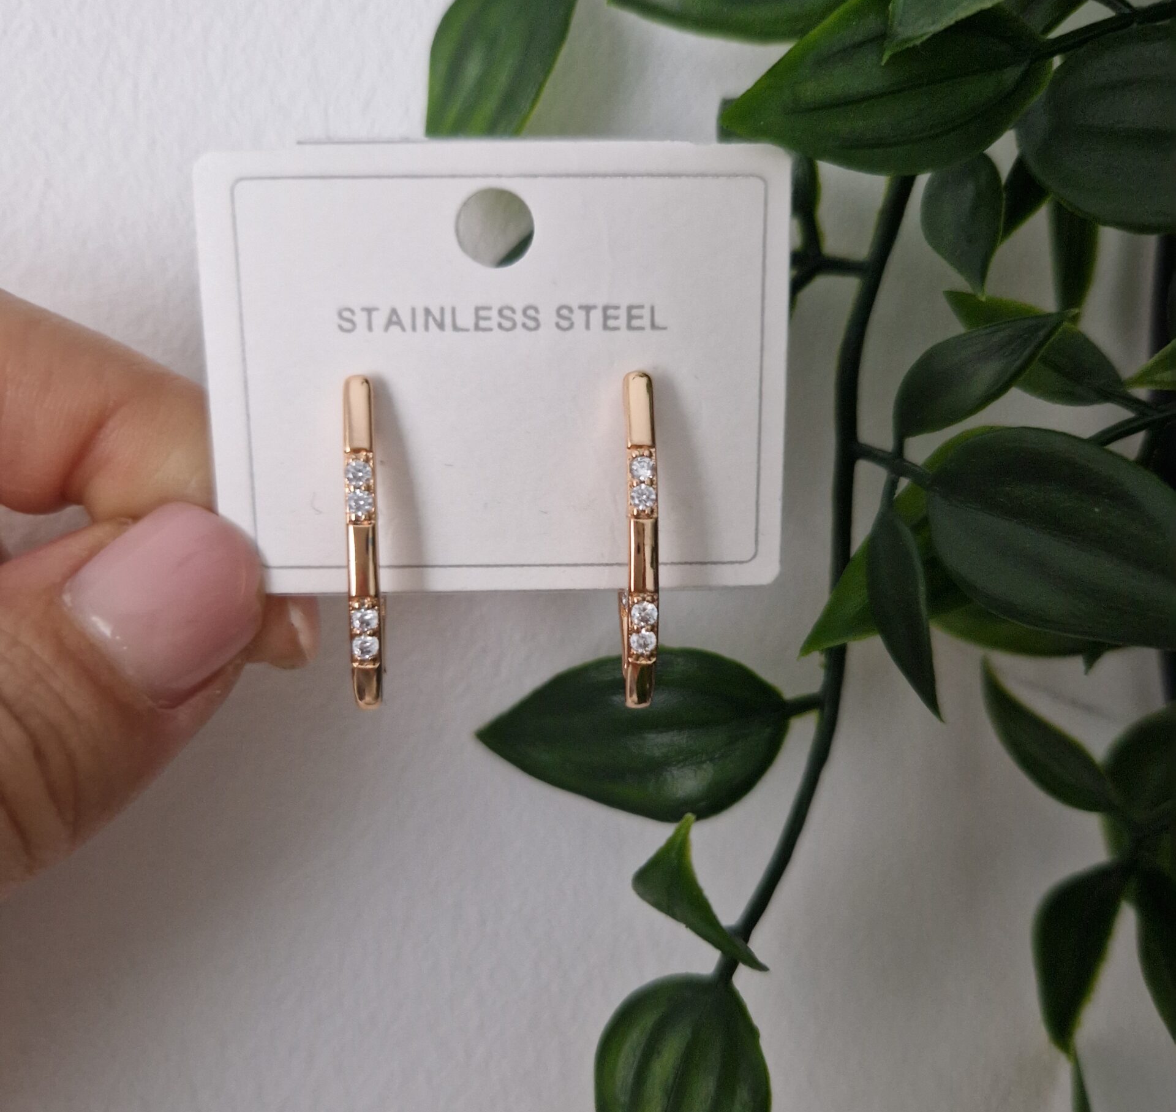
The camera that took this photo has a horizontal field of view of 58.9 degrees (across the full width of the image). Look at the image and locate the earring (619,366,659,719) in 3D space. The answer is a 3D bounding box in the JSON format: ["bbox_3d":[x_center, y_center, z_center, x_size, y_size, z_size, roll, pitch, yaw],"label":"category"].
[{"bbox_3d":[0.005,-0.002,0.104,0.003,0.032,0.022,0,10,0],"label":"earring"}]

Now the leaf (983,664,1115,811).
[{"bbox_3d":[0.077,0.032,0.177,0.011,0.034,0.012,-41,4,18],"label":"leaf"}]

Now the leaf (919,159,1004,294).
[{"bbox_3d":[0.054,-0.047,0.149,0.012,0.019,0.006,-12,10,2],"label":"leaf"}]

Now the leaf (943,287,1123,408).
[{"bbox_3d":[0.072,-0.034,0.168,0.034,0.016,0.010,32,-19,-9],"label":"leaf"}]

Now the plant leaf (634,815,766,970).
[{"bbox_3d":[0.018,0.055,0.162,0.013,0.034,0.015,-27,23,12],"label":"plant leaf"}]

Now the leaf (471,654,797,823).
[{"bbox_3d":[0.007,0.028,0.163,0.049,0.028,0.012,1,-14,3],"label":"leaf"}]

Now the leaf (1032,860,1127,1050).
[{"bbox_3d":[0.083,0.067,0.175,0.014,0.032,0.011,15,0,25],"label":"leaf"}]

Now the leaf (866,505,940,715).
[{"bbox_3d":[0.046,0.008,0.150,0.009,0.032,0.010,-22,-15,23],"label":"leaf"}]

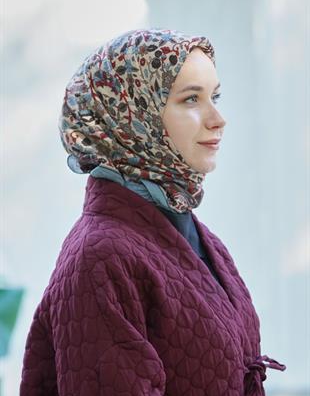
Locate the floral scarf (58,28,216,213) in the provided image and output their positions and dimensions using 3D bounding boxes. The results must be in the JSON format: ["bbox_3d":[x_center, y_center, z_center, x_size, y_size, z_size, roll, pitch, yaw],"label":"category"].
[{"bbox_3d":[-0.027,-0.119,2.170,0.245,0.280,0.205,0,0,30],"label":"floral scarf"}]

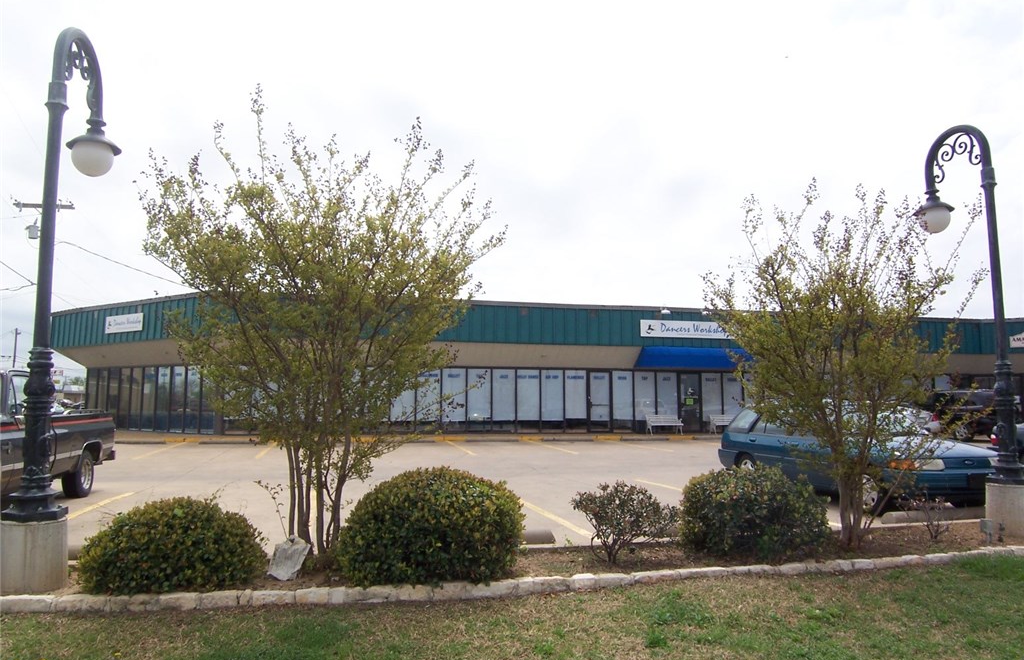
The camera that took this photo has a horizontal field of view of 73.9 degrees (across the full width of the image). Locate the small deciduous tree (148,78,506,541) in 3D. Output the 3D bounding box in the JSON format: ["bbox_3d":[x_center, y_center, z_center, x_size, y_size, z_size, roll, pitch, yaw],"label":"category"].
[{"bbox_3d":[-1.950,-0.155,6.994,3.600,4.800,3.300,0,-5,0],"label":"small deciduous tree"}]

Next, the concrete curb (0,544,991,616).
[{"bbox_3d":[0.670,2.202,6.093,9.600,0.160,0.500,1,-5,-11],"label":"concrete curb"}]

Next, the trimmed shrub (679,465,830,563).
[{"bbox_3d":[2.480,1.815,7.012,1.520,0.880,1.400,0,-5,0],"label":"trimmed shrub"}]

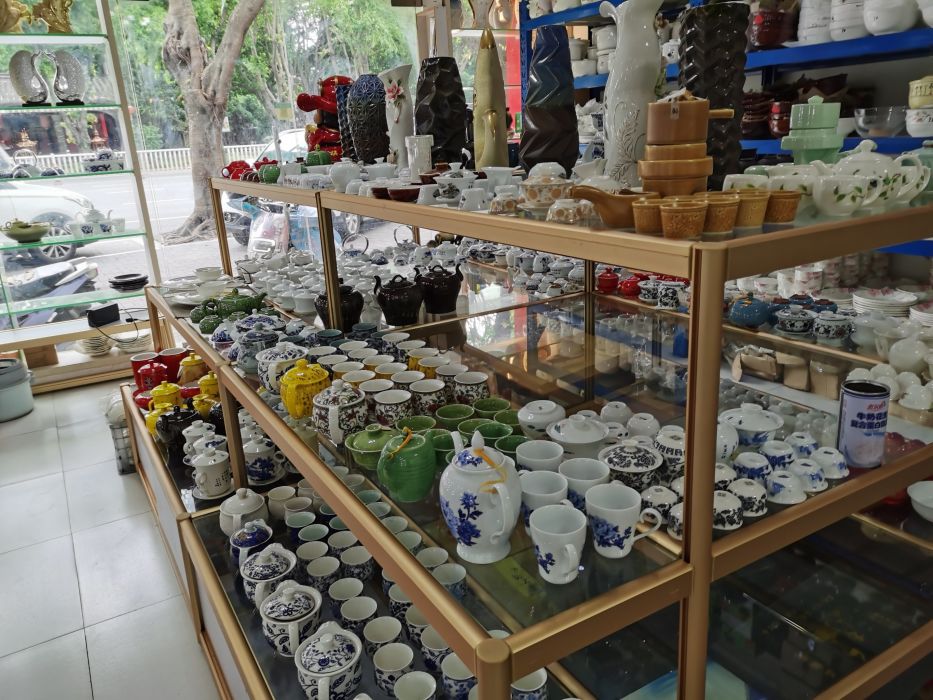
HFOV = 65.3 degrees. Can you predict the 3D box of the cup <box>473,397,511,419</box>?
[{"bbox_3d":[0.051,0.128,1.393,0.070,0.043,0.070,-3,17,1],"label":"cup"}]

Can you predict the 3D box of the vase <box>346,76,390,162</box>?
[{"bbox_3d":[-0.340,-0.799,2.597,0.135,0.325,0.135,-5,17,-6],"label":"vase"}]

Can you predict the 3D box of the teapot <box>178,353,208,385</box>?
[{"bbox_3d":[-1.051,0.078,2.836,0.108,0.125,0.165,13,24,43],"label":"teapot"}]

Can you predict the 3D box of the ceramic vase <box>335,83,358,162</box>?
[{"bbox_3d":[-0.487,-0.947,3.108,0.125,0.348,0.125,-13,19,-28],"label":"ceramic vase"}]

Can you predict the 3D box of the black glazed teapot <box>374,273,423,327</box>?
[{"bbox_3d":[-0.198,-0.152,2.148,0.148,0.144,0.124,-7,18,-13],"label":"black glazed teapot"}]

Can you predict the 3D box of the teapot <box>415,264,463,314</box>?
[{"bbox_3d":[-0.082,-0.194,2.260,0.151,0.144,0.124,-6,17,-9],"label":"teapot"}]

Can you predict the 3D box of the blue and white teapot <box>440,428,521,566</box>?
[{"bbox_3d":[0.017,0.189,0.973,0.108,0.178,0.177,-10,18,-18],"label":"blue and white teapot"}]

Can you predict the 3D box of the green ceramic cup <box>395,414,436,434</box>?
[{"bbox_3d":[-0.090,0.155,1.334,0.071,0.043,0.071,-4,17,0],"label":"green ceramic cup"}]

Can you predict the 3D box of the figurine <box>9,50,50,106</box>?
[{"bbox_3d":[-2.222,-1.382,3.704,0.200,0.275,0.090,-11,19,-24],"label":"figurine"}]

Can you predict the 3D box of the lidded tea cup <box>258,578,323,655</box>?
[{"bbox_3d":[-0.323,0.504,1.362,0.114,0.122,0.141,-8,18,-16],"label":"lidded tea cup"}]

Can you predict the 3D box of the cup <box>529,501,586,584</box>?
[{"bbox_3d":[0.118,0.249,0.905,0.070,0.078,0.089,-7,18,-13],"label":"cup"}]

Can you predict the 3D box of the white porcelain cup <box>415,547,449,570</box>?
[{"bbox_3d":[-0.071,0.467,1.550,0.071,0.058,0.071,-3,17,1],"label":"white porcelain cup"}]

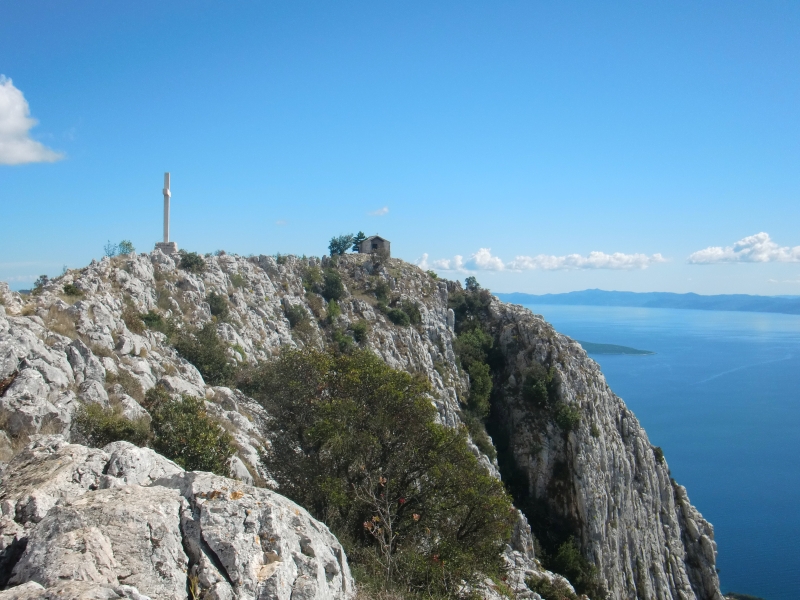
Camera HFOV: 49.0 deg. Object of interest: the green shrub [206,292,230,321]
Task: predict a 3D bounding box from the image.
[{"bbox_3d":[-11.845,0.357,57.000,1.558,1.947,1.402,1,1,0],"label":"green shrub"}]

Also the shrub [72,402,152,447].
[{"bbox_3d":[-4.591,2.017,14.000,1.291,0.765,1.162,1,1,0],"label":"shrub"}]

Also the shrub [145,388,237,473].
[{"bbox_3d":[-3.356,2.128,14.000,1.435,1.440,1.363,1,1,0],"label":"shrub"}]

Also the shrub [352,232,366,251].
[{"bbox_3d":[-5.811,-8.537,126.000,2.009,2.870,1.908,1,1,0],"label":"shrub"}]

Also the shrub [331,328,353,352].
[{"bbox_3d":[-6.395,4.427,96.000,2.405,2.624,2.285,1,1,0],"label":"shrub"}]

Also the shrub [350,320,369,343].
[{"bbox_3d":[-4.566,3.551,99.000,2.029,2.480,1.928,1,1,0],"label":"shrub"}]

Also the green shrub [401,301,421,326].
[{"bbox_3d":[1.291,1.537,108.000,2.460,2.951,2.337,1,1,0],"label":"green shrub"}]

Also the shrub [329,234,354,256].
[{"bbox_3d":[-9.459,-8.812,142.000,4.204,3.881,3.784,1,1,0],"label":"shrub"}]

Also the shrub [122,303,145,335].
[{"bbox_3d":[-11.532,0.801,38.000,1.038,1.385,0.935,1,1,0],"label":"shrub"}]

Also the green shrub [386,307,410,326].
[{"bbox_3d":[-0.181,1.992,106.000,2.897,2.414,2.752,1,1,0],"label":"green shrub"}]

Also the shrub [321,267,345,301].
[{"bbox_3d":[-8.697,-2.012,114.000,2.726,4.154,2.453,1,1,0],"label":"shrub"}]

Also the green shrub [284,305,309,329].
[{"bbox_3d":[-10.371,1.653,88.000,2.405,2.405,2.164,1,1,0],"label":"green shrub"}]

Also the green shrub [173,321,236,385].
[{"bbox_3d":[-7.973,2.173,36.000,2.542,2.583,2.287,1,1,0],"label":"green shrub"}]

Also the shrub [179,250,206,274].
[{"bbox_3d":[-18.150,-3.244,77.000,2.367,2.017,2.131,1,1,0],"label":"shrub"}]

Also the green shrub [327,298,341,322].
[{"bbox_3d":[-7.724,1.220,102.000,1.626,2.788,1.545,1,1,0],"label":"green shrub"}]

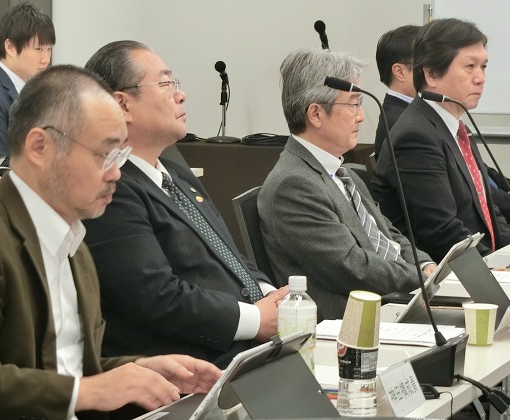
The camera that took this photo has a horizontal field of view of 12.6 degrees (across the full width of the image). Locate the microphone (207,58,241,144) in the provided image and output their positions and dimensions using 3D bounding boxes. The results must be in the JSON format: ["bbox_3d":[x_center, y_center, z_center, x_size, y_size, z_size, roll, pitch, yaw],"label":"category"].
[{"bbox_3d":[-0.133,-0.462,9.736,0.150,0.335,0.150,2,6,17],"label":"microphone"}]

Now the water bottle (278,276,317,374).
[{"bbox_3d":[0.075,0.218,4.056,0.068,0.210,0.068,0,6,0],"label":"water bottle"}]

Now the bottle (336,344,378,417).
[{"bbox_3d":[0.172,0.241,3.877,0.067,0.204,0.067,2,7,21],"label":"bottle"}]

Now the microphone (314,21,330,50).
[{"bbox_3d":[0.287,-0.706,9.616,0.052,0.175,0.052,-12,17,18],"label":"microphone"}]

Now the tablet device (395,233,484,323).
[{"bbox_3d":[0.395,0.141,4.956,0.020,0.208,0.260,38,16,11],"label":"tablet device"}]

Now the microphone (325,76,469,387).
[{"bbox_3d":[0.250,0.036,4.205,0.285,0.540,0.115,2,7,21],"label":"microphone"}]

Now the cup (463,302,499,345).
[{"bbox_3d":[0.447,0.229,4.580,0.072,0.077,0.072,0,6,0],"label":"cup"}]

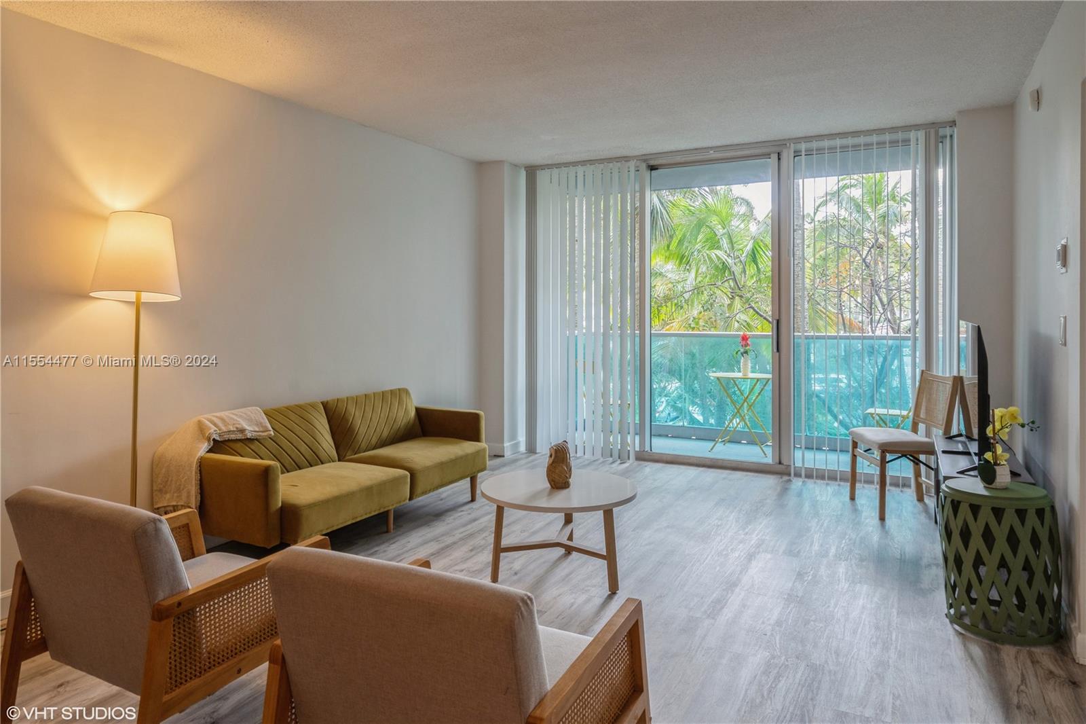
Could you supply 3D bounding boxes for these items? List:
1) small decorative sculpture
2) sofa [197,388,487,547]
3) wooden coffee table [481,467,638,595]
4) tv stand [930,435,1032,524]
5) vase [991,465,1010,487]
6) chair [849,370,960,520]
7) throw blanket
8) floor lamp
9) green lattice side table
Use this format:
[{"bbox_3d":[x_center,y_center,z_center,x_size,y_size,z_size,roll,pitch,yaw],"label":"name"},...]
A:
[{"bbox_3d":[0.081,0.491,3.180,0.115,0.210,0.105,-1,3,-17],"label":"small decorative sculpture"},{"bbox_3d":[-1.075,0.604,3.922,0.750,0.710,1.710,2,3,29],"label":"sofa"},{"bbox_3d":[0.077,0.810,3.180,0.730,0.427,0.730,0,3,0],"label":"wooden coffee table"},{"bbox_3d":[2.262,0.745,3.455,0.355,0.510,1.060,2,3,29],"label":"tv stand"},{"bbox_3d":[1.871,0.471,2.735,0.095,0.092,0.095,2,4,35],"label":"vase"},{"bbox_3d":[2.280,0.503,4.220,0.510,0.860,0.445,0,3,2],"label":"chair"},{"bbox_3d":[-1.672,0.508,3.410,0.340,0.470,0.500,2,3,29],"label":"throw blanket"},{"bbox_3d":[-1.800,0.199,2.940,0.345,1.690,0.345,2,3,29],"label":"floor lamp"},{"bbox_3d":[1.885,0.789,2.737,0.405,0.545,0.405,2,4,35],"label":"green lattice side table"}]

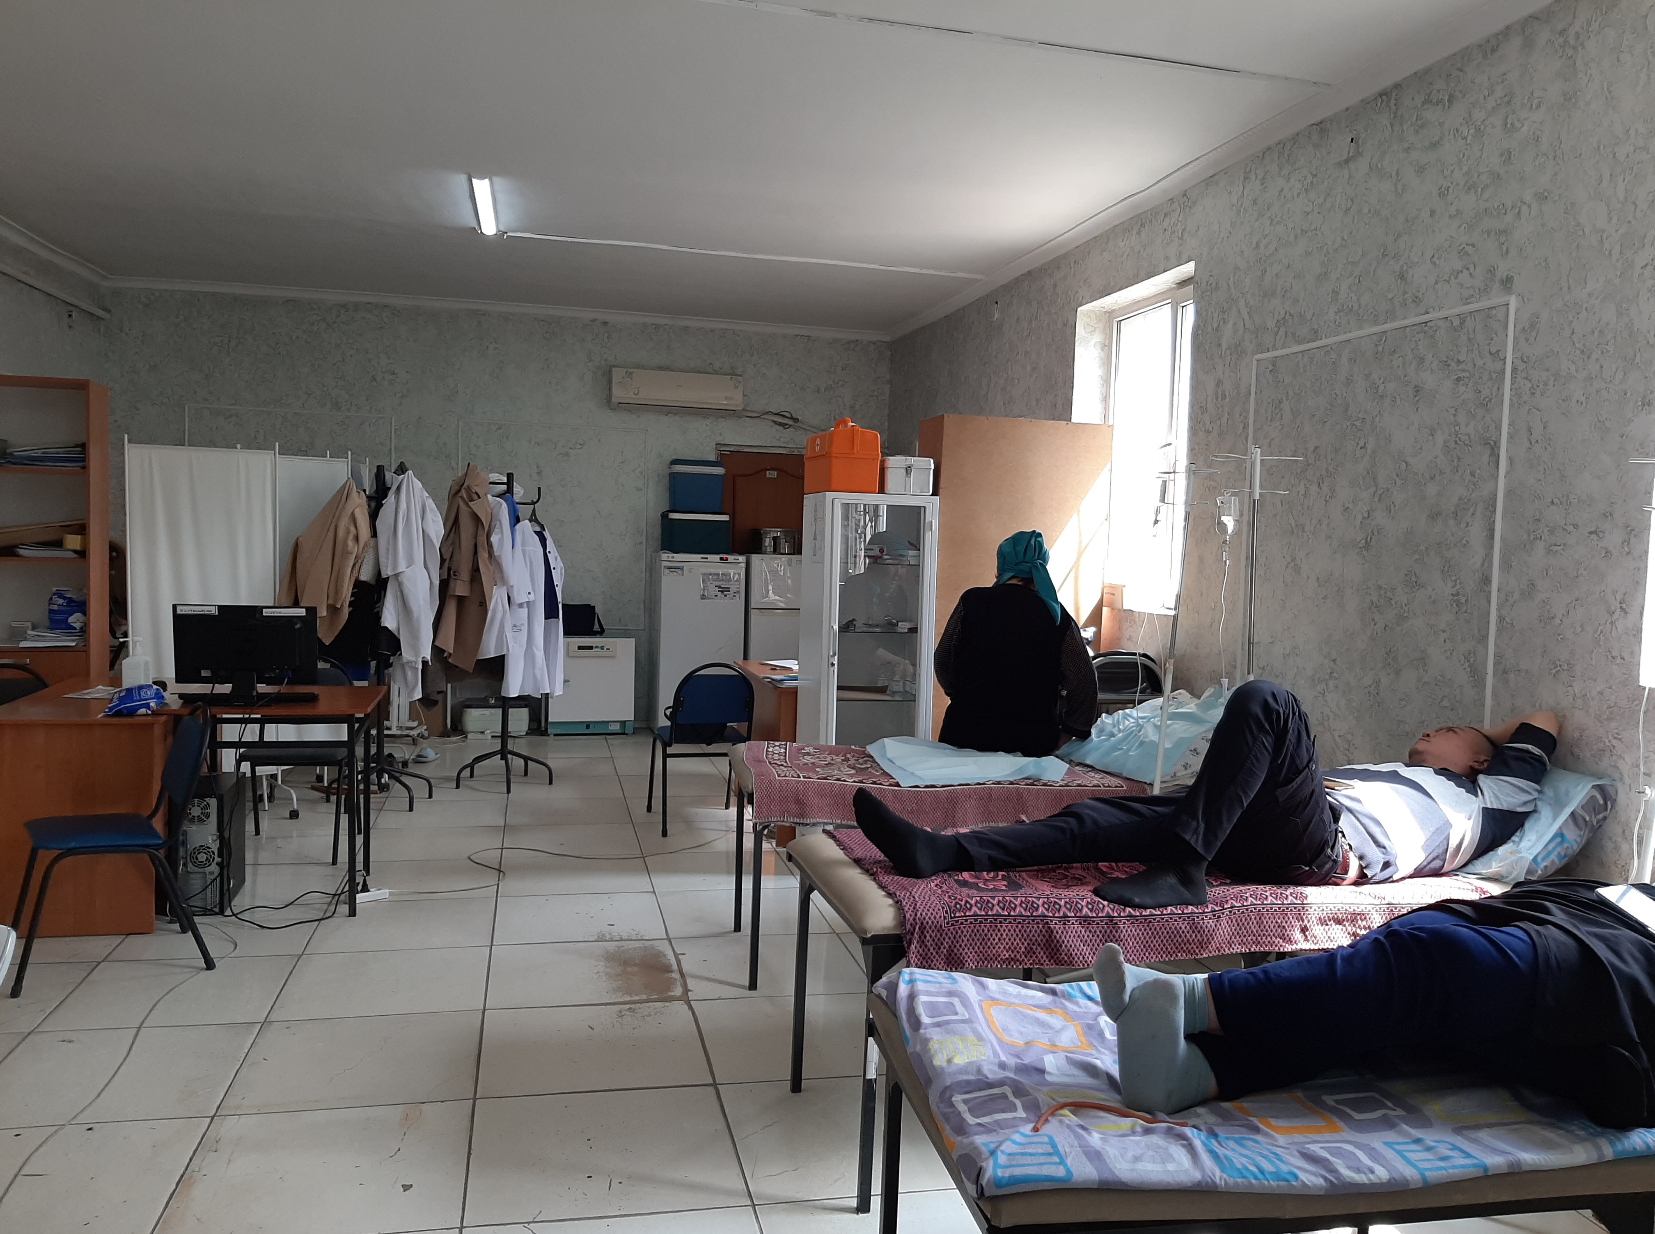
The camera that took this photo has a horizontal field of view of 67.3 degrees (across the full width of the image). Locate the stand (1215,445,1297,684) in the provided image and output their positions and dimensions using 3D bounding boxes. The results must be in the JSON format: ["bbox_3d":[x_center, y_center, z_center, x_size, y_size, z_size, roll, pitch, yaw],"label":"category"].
[{"bbox_3d":[1.284,0.360,3.843,0.440,1.770,0.440,1,4,-13],"label":"stand"}]

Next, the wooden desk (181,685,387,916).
[{"bbox_3d":[-2.112,0.698,4.795,0.710,0.770,0.770,1,4,-13],"label":"wooden desk"}]

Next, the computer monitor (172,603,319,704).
[{"bbox_3d":[-2.182,0.138,4.668,0.500,0.365,0.190,1,4,-13],"label":"computer monitor"}]

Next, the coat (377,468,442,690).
[{"bbox_3d":[-2.154,-0.176,6.383,0.330,1.150,0.250,0,4,-19],"label":"coat"}]

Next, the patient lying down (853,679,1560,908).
[{"bbox_3d":[0.907,0.370,2.955,1.700,0.460,0.540,1,3,-13],"label":"patient lying down"}]

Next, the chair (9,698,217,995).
[{"bbox_3d":[-2.335,0.709,4.034,0.560,0.830,0.490,-1,4,-34],"label":"chair"}]

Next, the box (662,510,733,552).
[{"bbox_3d":[-0.946,-0.591,8.937,0.455,0.290,0.310,1,3,-15],"label":"box"}]

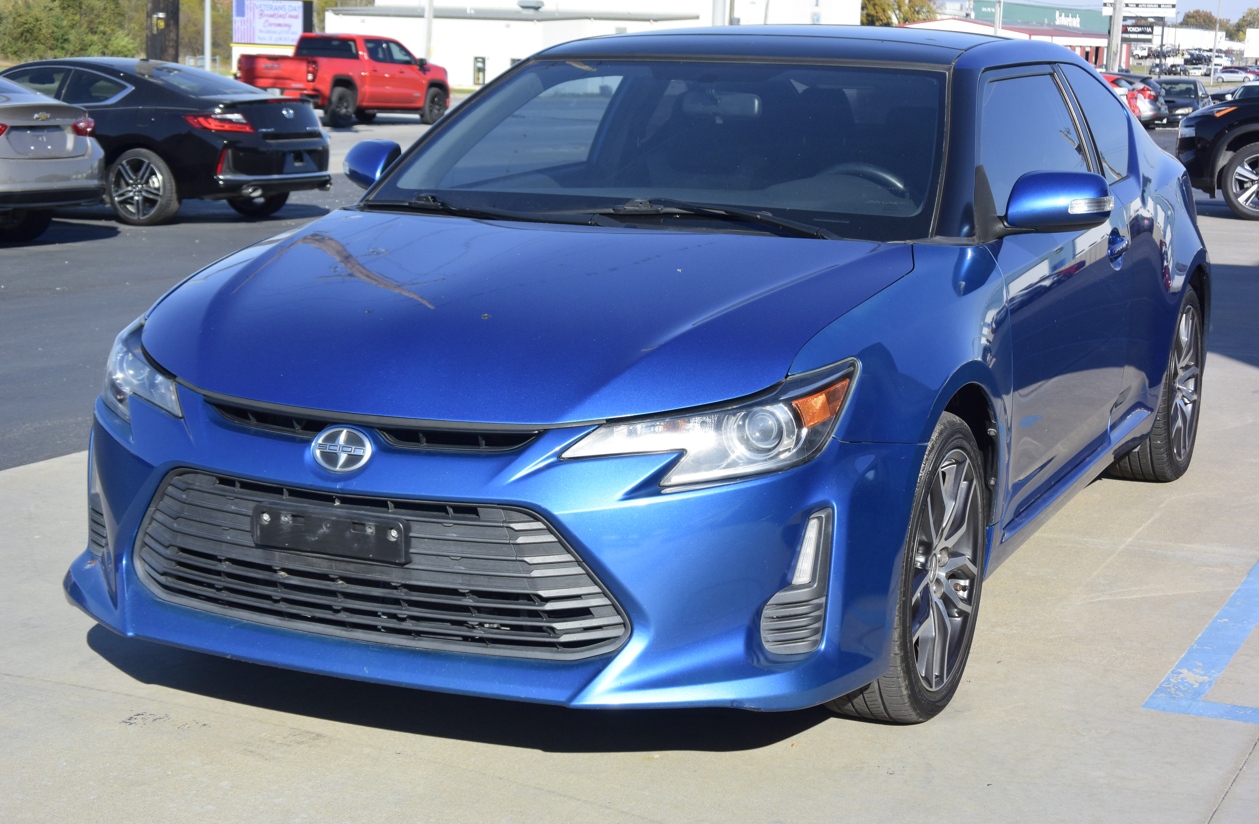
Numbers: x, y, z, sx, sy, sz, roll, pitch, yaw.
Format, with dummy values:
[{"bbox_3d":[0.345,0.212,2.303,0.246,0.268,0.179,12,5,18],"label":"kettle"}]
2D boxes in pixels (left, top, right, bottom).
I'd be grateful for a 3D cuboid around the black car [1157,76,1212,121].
[{"bbox_3d":[14.853,-8.320,54.285,1.780,1.460,4.570,5,11,22],"label":"black car"}]

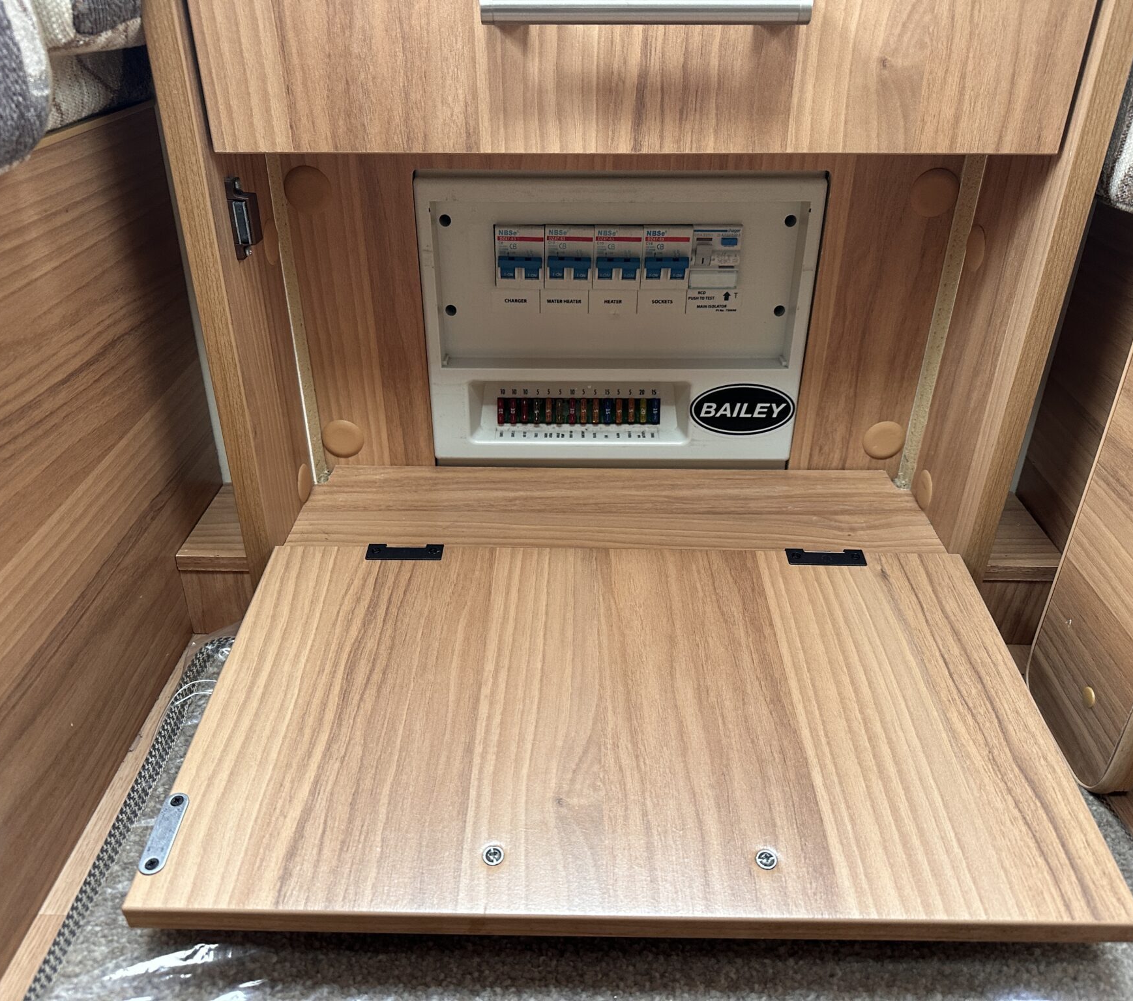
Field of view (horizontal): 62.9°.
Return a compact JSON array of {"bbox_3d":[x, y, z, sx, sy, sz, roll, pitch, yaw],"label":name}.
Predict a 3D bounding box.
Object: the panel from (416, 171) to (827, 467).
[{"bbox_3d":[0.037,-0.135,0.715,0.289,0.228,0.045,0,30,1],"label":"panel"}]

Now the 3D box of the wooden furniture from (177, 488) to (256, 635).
[{"bbox_3d":[-0.244,0.043,0.708,0.060,0.067,0.102,0,30,1],"label":"wooden furniture"}]

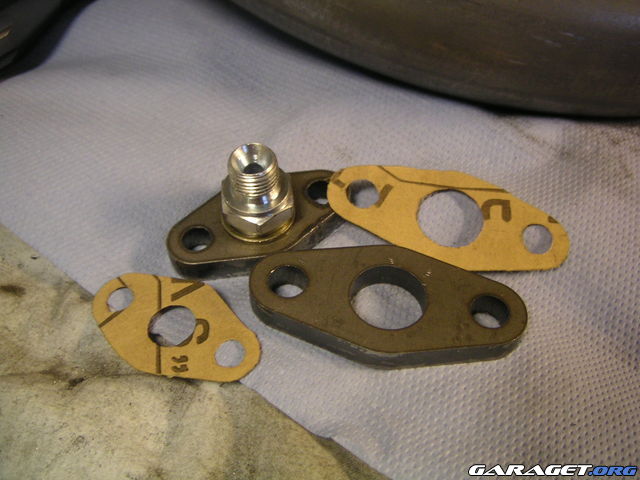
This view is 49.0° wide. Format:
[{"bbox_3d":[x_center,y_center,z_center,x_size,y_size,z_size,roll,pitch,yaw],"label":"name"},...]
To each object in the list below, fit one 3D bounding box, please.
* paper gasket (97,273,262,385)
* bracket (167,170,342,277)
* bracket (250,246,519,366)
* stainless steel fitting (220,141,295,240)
[{"bbox_3d":[-0.038,0.022,0.184,0.054,0.001,0.029,21,59,25],"label":"paper gasket"},{"bbox_3d":[-0.016,-0.005,0.200,0.054,0.008,0.028,-22,58,-17],"label":"bracket"},{"bbox_3d":[0.017,0.017,0.185,0.072,0.009,0.033,8,54,4],"label":"bracket"},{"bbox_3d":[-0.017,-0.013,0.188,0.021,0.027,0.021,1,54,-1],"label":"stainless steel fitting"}]

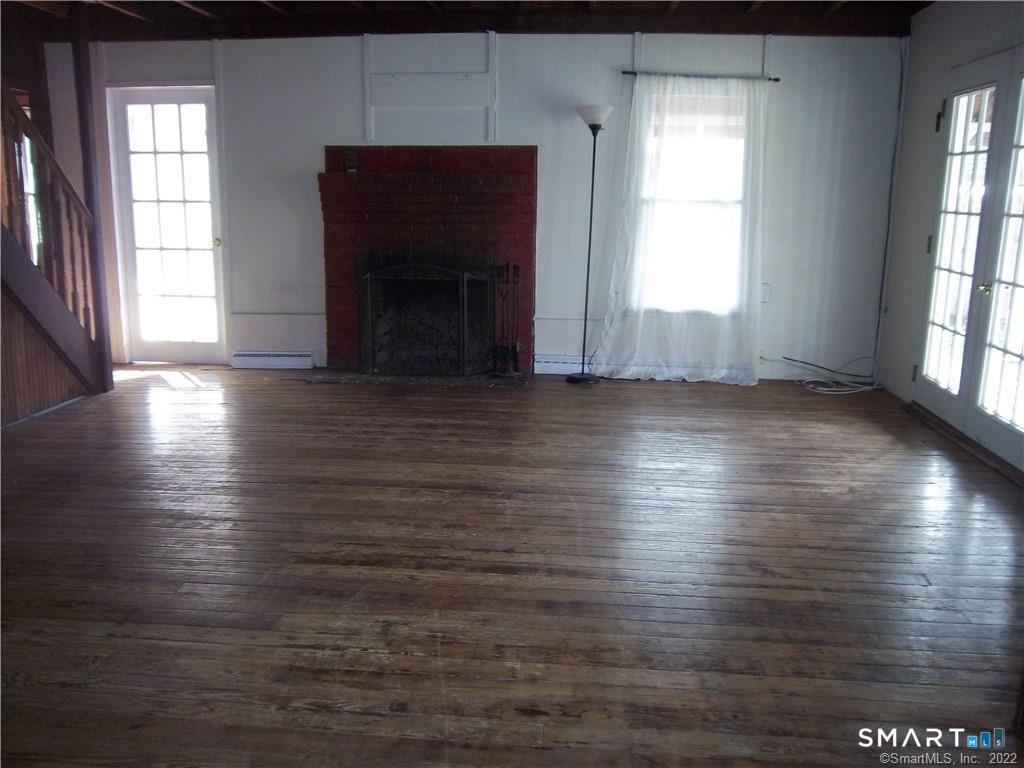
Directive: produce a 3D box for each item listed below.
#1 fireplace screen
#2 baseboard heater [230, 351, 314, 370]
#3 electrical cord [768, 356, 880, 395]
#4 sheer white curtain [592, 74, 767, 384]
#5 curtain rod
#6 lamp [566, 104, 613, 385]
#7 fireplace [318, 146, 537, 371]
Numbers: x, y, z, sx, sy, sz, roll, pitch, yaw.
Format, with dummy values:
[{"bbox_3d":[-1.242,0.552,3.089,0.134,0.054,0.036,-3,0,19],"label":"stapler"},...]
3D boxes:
[{"bbox_3d":[-0.624,-0.472,5.977,0.940,0.820,0.240,2,13,5],"label":"fireplace screen"},{"bbox_3d":[-1.760,-0.182,6.144,0.600,0.145,0.080,2,13,5],"label":"baseboard heater"},{"bbox_3d":[2.198,-0.070,5.788,0.770,0.215,0.330,2,13,5],"label":"electrical cord"},{"bbox_3d":[1.168,-1.041,5.760,1.135,2.090,0.150,2,13,5],"label":"sheer white curtain"},{"bbox_3d":[1.265,-2.059,5.547,1.043,0.040,0.070,5,13,5],"label":"curtain rod"},{"bbox_3d":[0.527,-0.946,5.733,0.260,1.886,0.260,2,13,5],"label":"lamp"},{"bbox_3d":[-0.598,-0.881,5.987,1.540,1.615,0.220,2,13,5],"label":"fireplace"}]

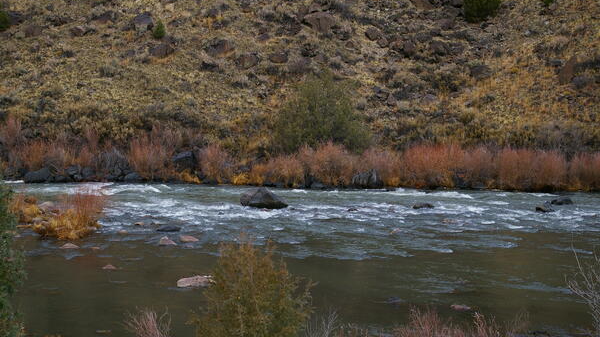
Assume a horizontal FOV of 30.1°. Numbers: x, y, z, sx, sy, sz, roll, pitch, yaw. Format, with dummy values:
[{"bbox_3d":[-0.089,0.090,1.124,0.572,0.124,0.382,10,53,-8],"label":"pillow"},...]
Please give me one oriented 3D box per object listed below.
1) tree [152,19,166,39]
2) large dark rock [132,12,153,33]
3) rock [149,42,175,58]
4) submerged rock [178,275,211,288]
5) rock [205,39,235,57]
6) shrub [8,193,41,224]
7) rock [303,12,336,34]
[{"bbox_3d":[-9.651,-9.565,76.778,0.926,1.303,0.926,0,6,0],"label":"tree"},{"bbox_3d":[-11.505,-10.664,81.500,1.461,1.595,1.315,0,5,0],"label":"large dark rock"},{"bbox_3d":[-9.201,-7.884,74.388,1.724,0.976,1.293,0,6,0],"label":"rock"},{"bbox_3d":[-3.187,3.490,34.186,1.181,0.340,0.768,0,6,0],"label":"submerged rock"},{"bbox_3d":[-5.354,-8.007,74.440,1.957,1.134,1.468,0,6,0],"label":"rock"},{"bbox_3d":[-11.401,1.633,46.338,1.412,1.196,1.200,0,5,0],"label":"shrub"},{"bbox_3d":[1.424,-10.664,81.500,2.484,1.595,1.863,0,5,0],"label":"rock"}]

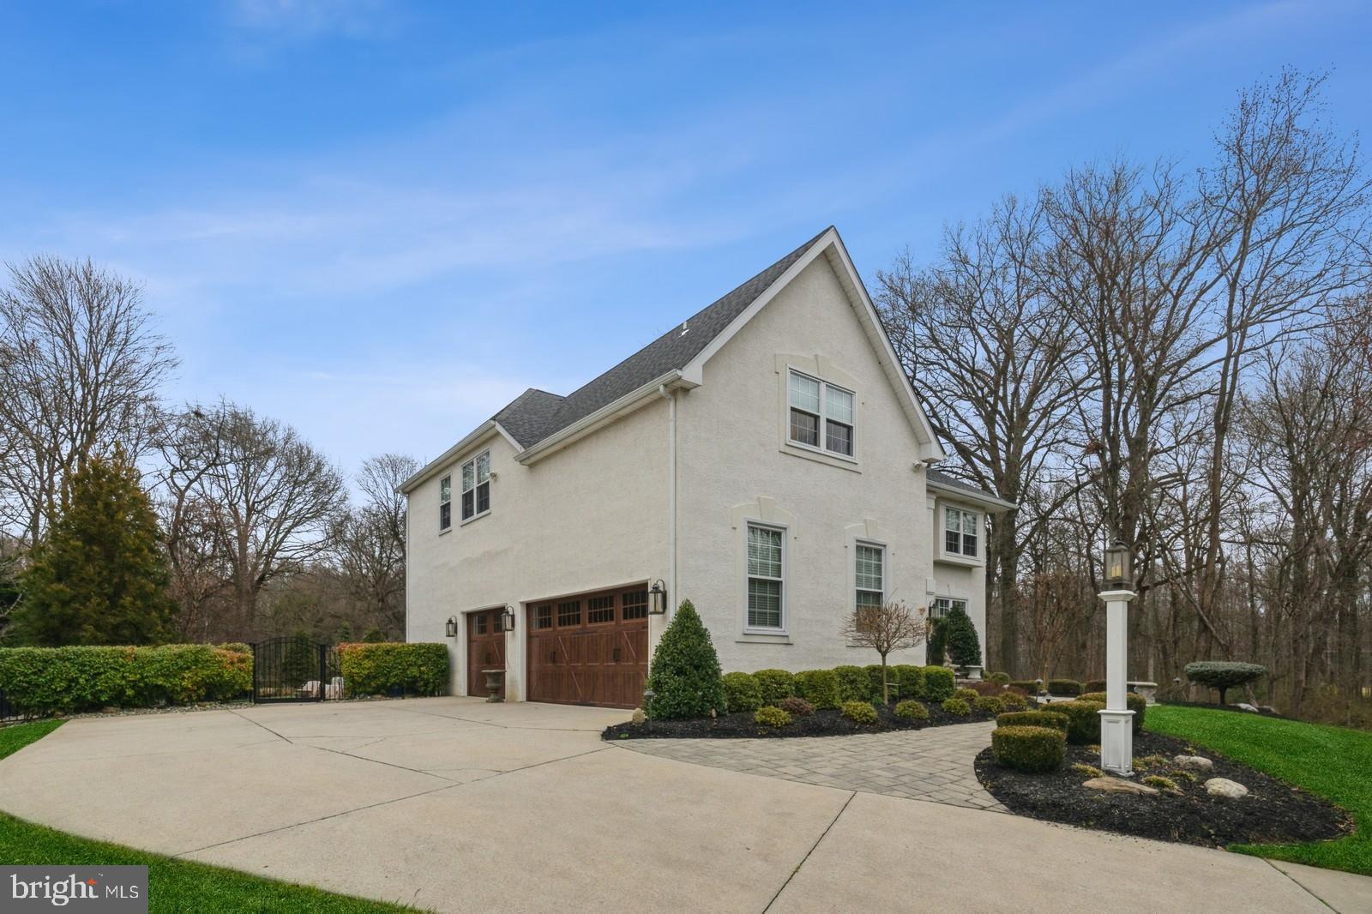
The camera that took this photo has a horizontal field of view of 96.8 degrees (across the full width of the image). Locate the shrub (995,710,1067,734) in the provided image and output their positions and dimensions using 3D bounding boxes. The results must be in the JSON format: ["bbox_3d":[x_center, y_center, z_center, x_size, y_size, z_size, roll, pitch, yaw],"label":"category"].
[{"bbox_3d":[4.033,3.219,7.100,0.800,0.500,0.750,-8,-16,29],"label":"shrub"}]

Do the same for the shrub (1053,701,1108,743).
[{"bbox_3d":[5.013,3.400,7.800,0.860,0.560,0.800,-9,-16,32],"label":"shrub"}]

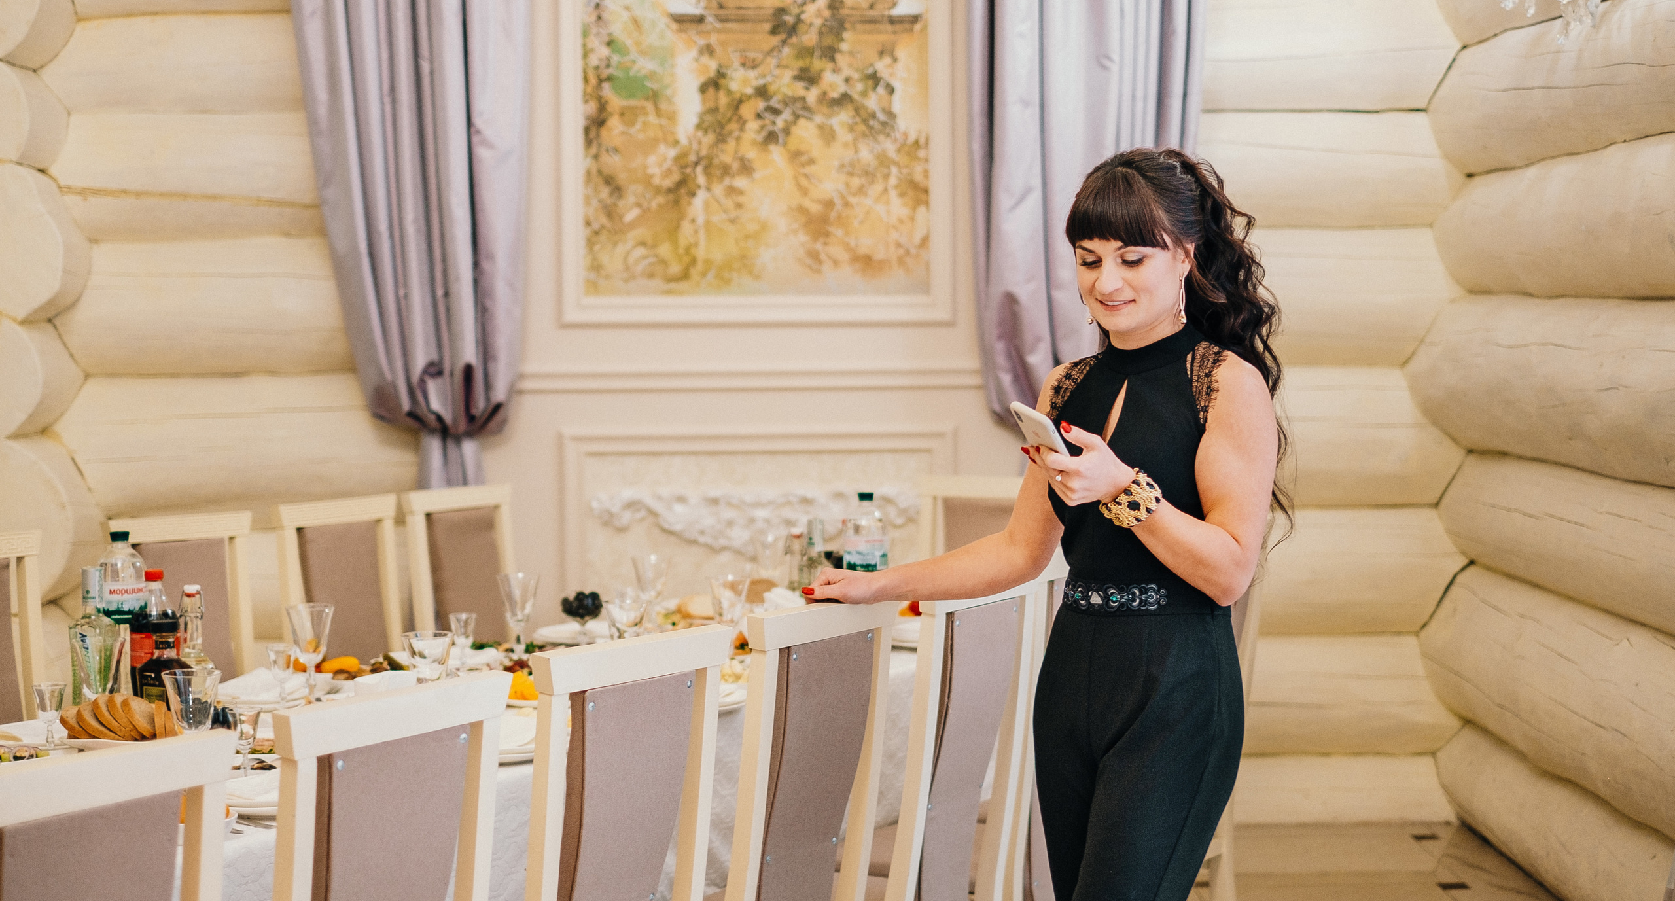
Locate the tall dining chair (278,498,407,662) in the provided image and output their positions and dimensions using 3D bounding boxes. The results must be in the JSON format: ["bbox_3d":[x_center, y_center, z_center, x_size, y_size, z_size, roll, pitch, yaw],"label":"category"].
[{"bbox_3d":[-1.018,0.624,5.856,0.520,1.000,0.420,1,4,33],"label":"tall dining chair"}]

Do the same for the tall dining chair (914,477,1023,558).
[{"bbox_3d":[0.323,0.581,6.420,0.420,1.000,0.520,1,3,20],"label":"tall dining chair"}]

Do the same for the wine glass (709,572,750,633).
[{"bbox_3d":[-0.210,0.332,4.813,0.085,0.166,0.085,0,3,0],"label":"wine glass"}]

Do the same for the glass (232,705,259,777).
[{"bbox_3d":[-0.868,0.433,3.616,0.052,0.110,0.052,0,3,0],"label":"glass"}]

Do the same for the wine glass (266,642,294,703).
[{"bbox_3d":[-0.973,0.393,4.303,0.050,0.105,0.050,0,3,0],"label":"wine glass"}]

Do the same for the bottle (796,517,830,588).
[{"bbox_3d":[-0.042,0.275,4.807,0.070,0.280,0.070,0,3,6],"label":"bottle"}]

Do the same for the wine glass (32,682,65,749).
[{"bbox_3d":[-1.232,0.422,3.857,0.052,0.110,0.052,0,3,0],"label":"wine glass"}]

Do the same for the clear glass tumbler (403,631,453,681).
[{"bbox_3d":[-0.747,0.387,4.505,0.095,0.100,0.095,0,3,0],"label":"clear glass tumbler"}]

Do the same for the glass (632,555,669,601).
[{"bbox_3d":[-0.393,0.311,5.205,0.084,0.175,0.084,0,3,0],"label":"glass"}]

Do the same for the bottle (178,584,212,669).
[{"bbox_3d":[-1.037,0.349,3.977,0.074,0.260,0.074,-1,3,-11],"label":"bottle"}]

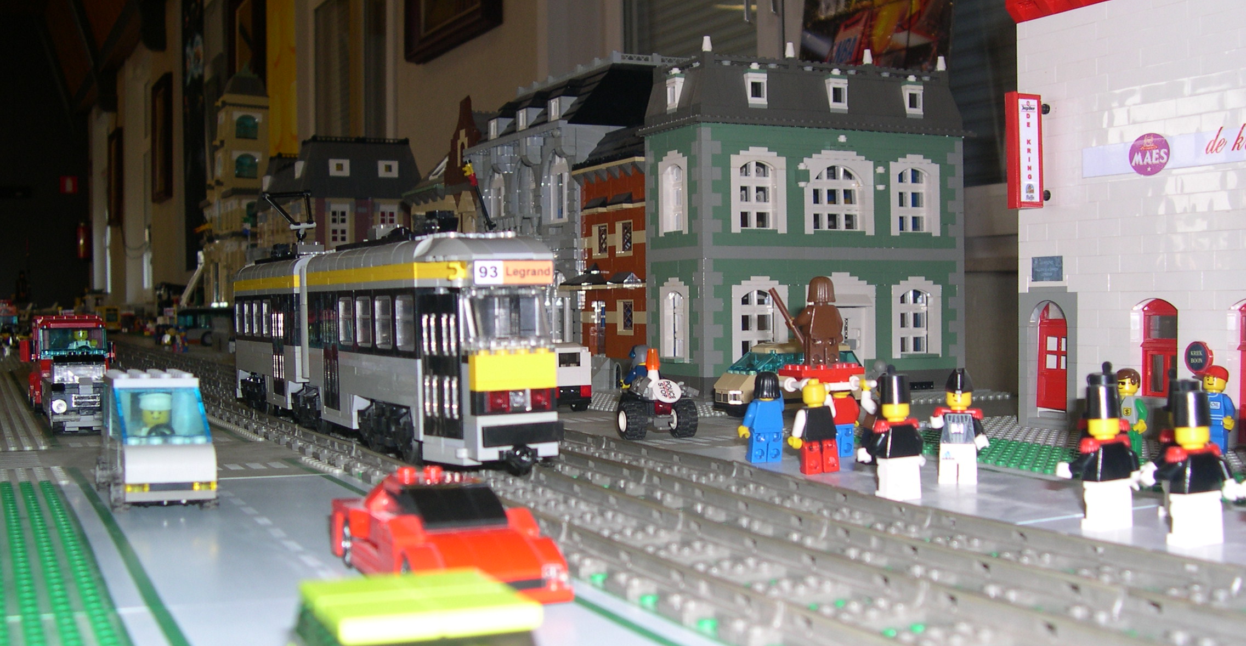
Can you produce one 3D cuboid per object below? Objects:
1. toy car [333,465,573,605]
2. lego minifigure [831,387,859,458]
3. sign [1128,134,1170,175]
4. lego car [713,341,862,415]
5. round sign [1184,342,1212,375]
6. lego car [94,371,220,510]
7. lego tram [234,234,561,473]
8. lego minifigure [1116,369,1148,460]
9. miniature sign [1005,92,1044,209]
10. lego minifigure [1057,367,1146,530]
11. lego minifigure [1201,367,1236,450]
[{"bbox_3d":[-0.051,0.058,0.388,0.045,0.030,0.093,-1,1,-26],"label":"toy car"},{"bbox_3d":[0.105,0.046,0.676,0.025,0.041,0.015,-1,1,-26],"label":"lego minifigure"},{"bbox_3d":[0.263,-0.084,0.683,0.002,0.022,0.024,-1,1,-28],"label":"sign"},{"bbox_3d":[0.114,0.038,0.939,0.103,0.048,0.037,-1,1,-26],"label":"lego car"},{"bbox_3d":[0.276,0.017,0.655,0.004,0.016,0.016,-1,1,-28],"label":"round sign"},{"bbox_3d":[-0.186,0.044,0.544,0.038,0.053,0.083,-1,1,-26],"label":"lego car"},{"bbox_3d":[-0.140,0.010,0.731,0.064,0.101,0.484,-1,1,-26],"label":"lego tram"},{"bbox_3d":[0.233,0.042,0.633,0.015,0.041,0.024,-1,1,-39],"label":"lego minifigure"},{"bbox_3d":[0.219,-0.093,0.748,0.017,0.063,0.011,-1,1,-27],"label":"miniature sign"},{"bbox_3d":[0.164,0.042,0.466,0.027,0.057,0.016,-1,1,-26],"label":"lego minifigure"},{"bbox_3d":[0.269,0.040,0.625,0.015,0.041,0.024,-1,2,-42],"label":"lego minifigure"}]

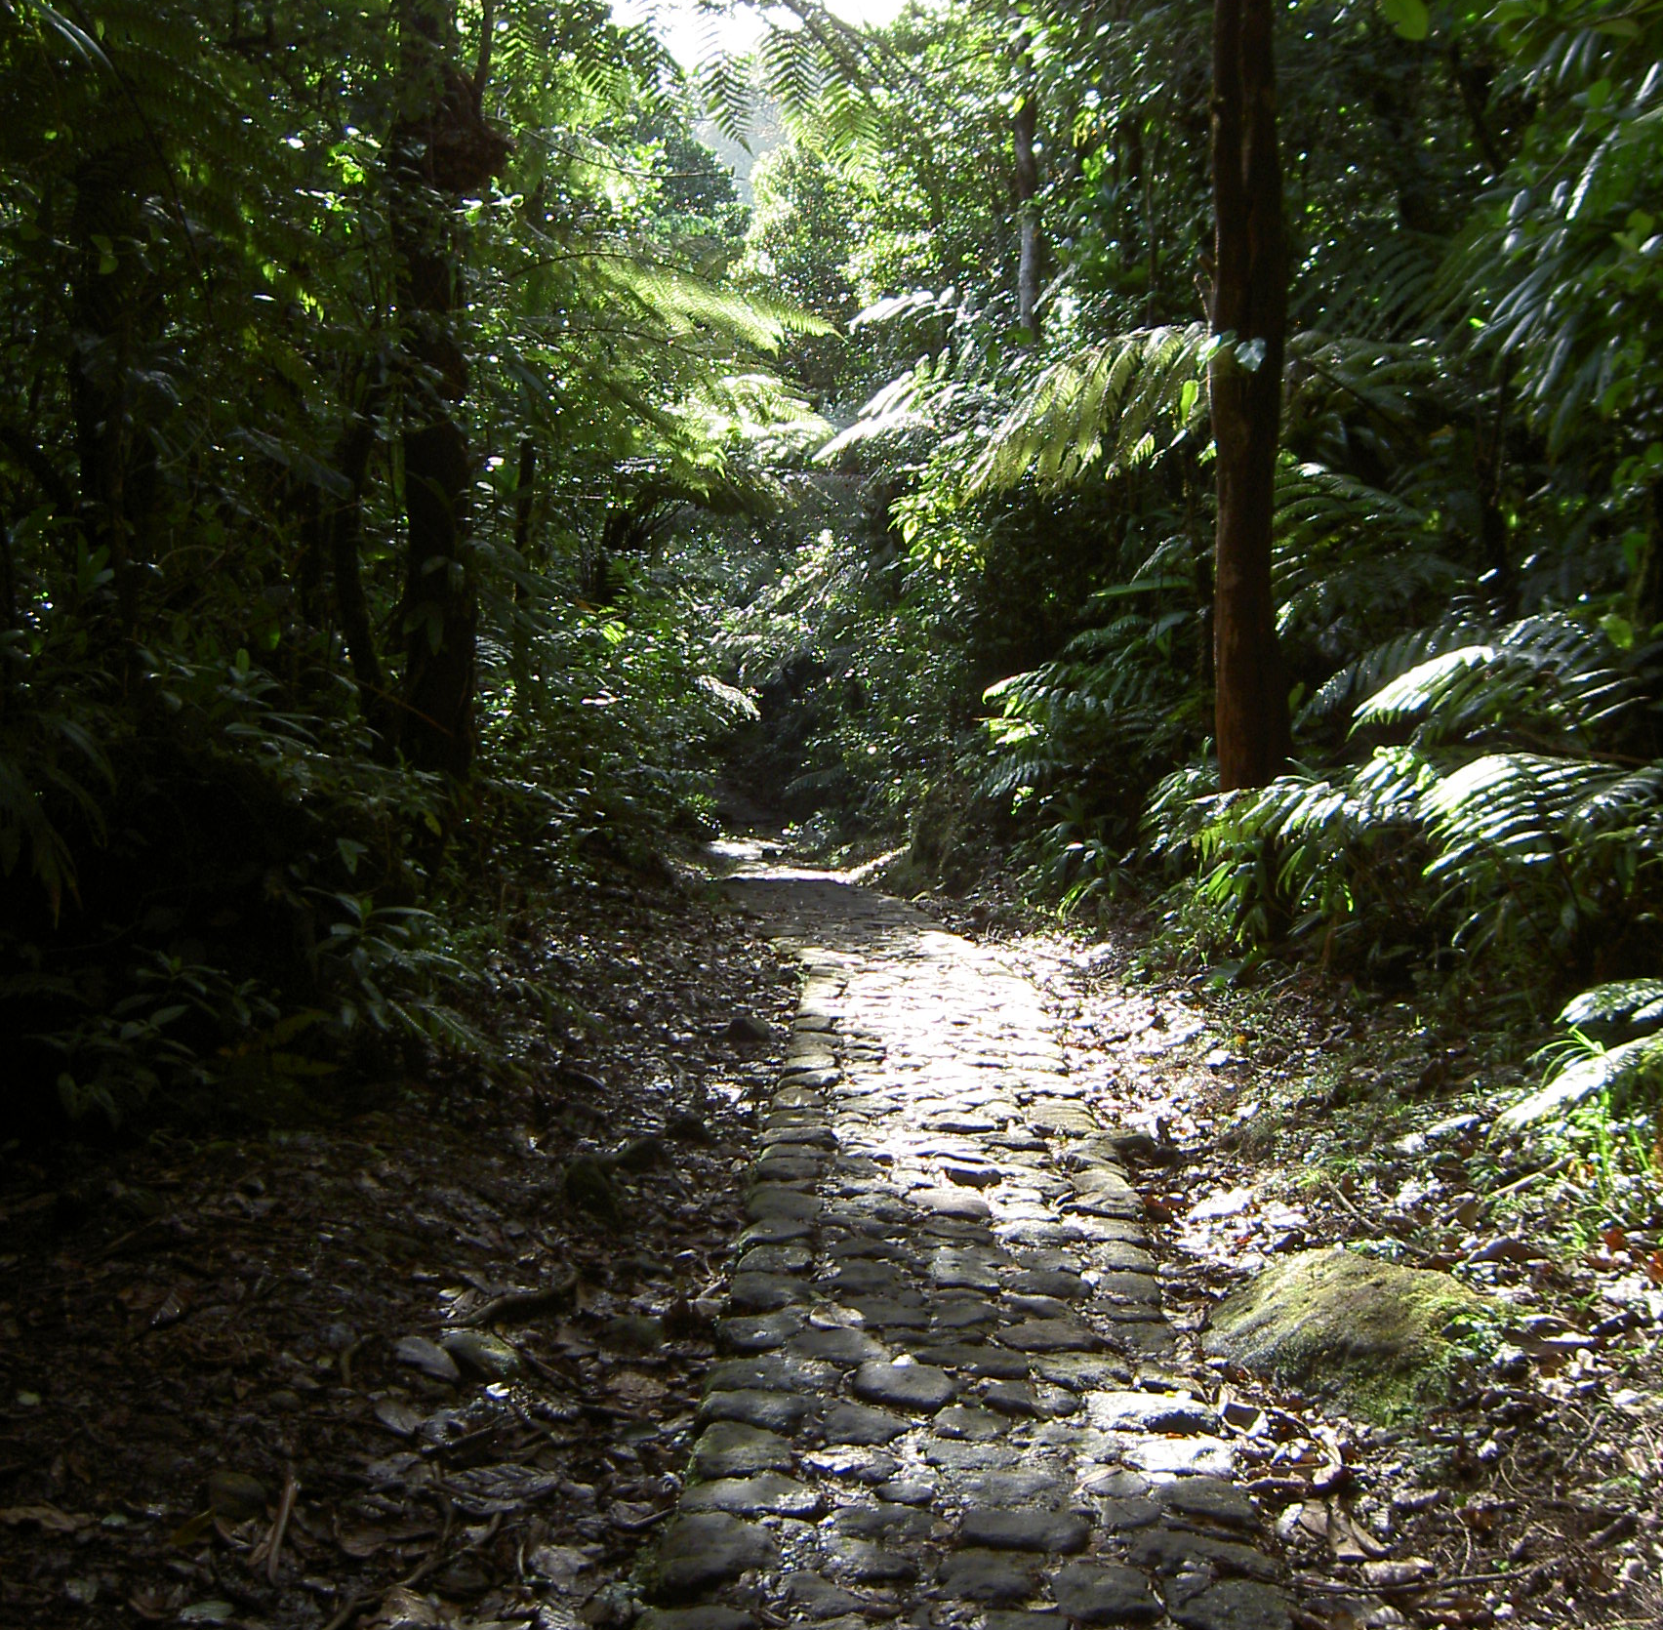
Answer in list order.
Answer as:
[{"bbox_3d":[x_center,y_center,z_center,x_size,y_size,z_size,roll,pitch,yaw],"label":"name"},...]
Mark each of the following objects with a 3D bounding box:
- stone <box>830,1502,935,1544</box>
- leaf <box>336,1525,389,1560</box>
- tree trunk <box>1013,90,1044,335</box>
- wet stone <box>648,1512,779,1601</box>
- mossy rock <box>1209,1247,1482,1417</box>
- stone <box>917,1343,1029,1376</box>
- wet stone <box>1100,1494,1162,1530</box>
[{"bbox_3d":[0.084,1.192,3.643,0.170,0.050,0.115,0,5,0],"label":"stone"},{"bbox_3d":[-0.796,1.233,3.695,0.090,0.030,0.085,-1,5,-11],"label":"leaf"},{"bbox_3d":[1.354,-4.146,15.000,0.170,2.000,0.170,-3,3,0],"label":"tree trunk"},{"bbox_3d":[-0.194,1.208,3.527,0.200,0.100,0.190,0,5,0],"label":"wet stone"},{"bbox_3d":[1.014,1.014,4.300,0.530,0.240,0.420,1,6,13],"label":"mossy rock"},{"bbox_3d":[0.289,1.119,4.458,0.220,0.055,0.135,0,5,0],"label":"stone"},{"bbox_3d":[0.497,1.159,3.620,0.100,0.040,0.105,0,6,0],"label":"wet stone"}]

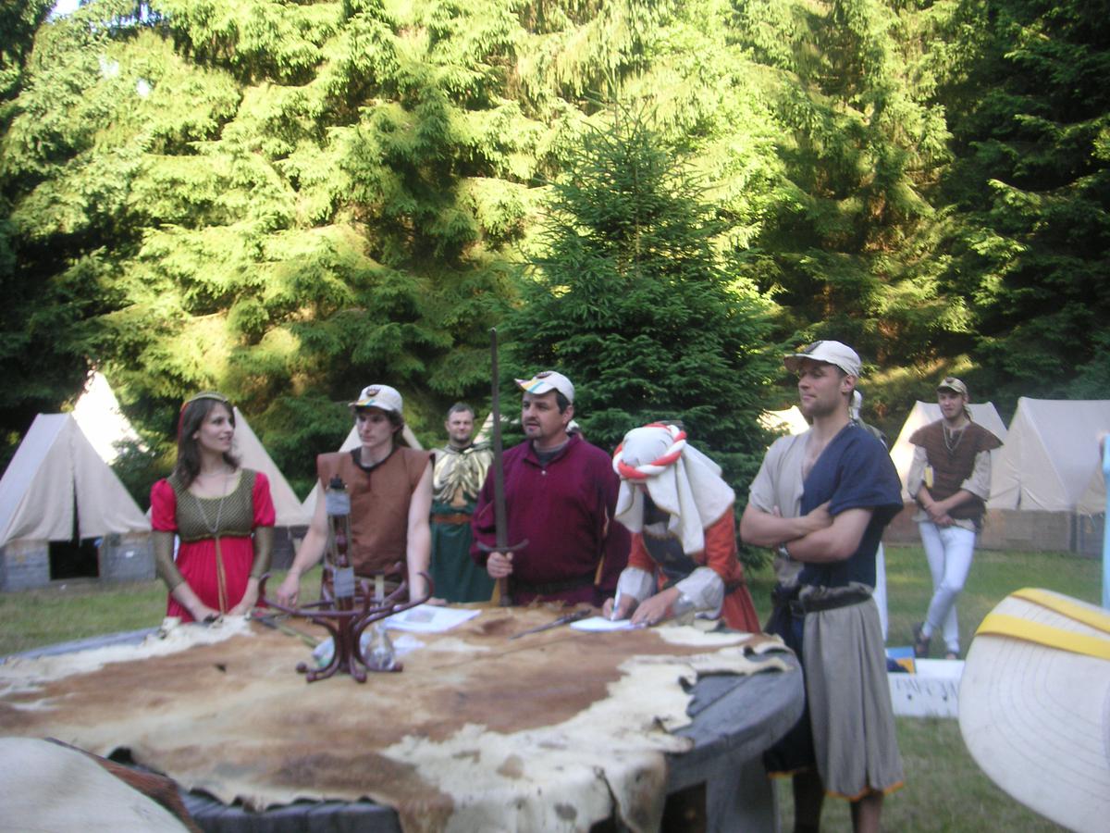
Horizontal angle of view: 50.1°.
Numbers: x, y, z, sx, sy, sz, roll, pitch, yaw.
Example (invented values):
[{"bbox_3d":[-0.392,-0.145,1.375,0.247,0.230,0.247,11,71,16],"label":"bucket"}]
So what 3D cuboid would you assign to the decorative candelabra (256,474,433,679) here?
[{"bbox_3d":[-0.595,0.445,3.350,0.485,0.550,0.470,0,0,0],"label":"decorative candelabra"}]

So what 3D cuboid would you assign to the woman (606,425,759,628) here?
[{"bbox_3d":[0.500,0.800,4.450,0.600,1.520,0.680,0,0,34],"label":"woman"}]

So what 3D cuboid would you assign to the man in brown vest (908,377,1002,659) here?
[{"bbox_3d":[2.550,0.620,7.550,0.580,1.770,0.420,0,0,22],"label":"man in brown vest"}]

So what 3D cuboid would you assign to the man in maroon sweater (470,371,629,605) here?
[{"bbox_3d":[-0.030,0.700,4.650,0.600,1.750,0.450,0,0,13],"label":"man in maroon sweater"}]

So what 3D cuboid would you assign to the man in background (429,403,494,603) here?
[{"bbox_3d":[-0.540,0.760,6.800,0.530,1.700,0.360,0,0,-3],"label":"man in background"}]

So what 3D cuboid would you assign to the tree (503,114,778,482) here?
[{"bbox_3d":[0.700,-0.500,9.600,2.350,4.100,2.350,0,0,0],"label":"tree"}]

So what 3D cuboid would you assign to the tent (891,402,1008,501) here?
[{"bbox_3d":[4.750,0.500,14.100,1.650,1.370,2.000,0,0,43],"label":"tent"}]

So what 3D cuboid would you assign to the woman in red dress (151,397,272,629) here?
[{"bbox_3d":[-1.310,0.740,4.550,0.500,1.660,0.380,0,0,-16],"label":"woman in red dress"}]

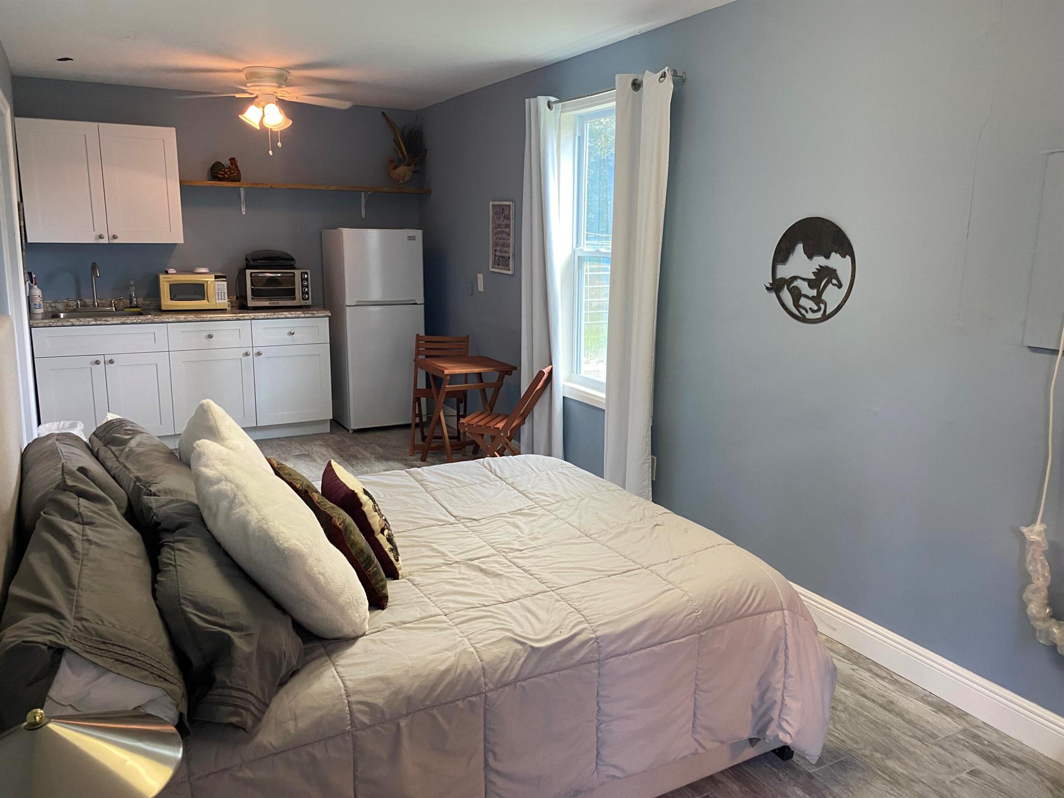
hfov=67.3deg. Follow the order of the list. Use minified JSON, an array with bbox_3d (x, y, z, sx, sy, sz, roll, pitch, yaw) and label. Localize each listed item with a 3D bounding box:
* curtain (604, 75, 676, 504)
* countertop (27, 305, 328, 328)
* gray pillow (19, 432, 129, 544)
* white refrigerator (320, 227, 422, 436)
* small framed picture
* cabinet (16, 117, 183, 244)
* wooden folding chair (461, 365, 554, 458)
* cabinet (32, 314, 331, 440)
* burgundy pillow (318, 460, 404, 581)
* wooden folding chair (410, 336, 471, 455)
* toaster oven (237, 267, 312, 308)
[{"bbox_3d":[0.504,-0.454,3.904,0.110,2.160,0.360,-6,14,-28],"label":"curtain"},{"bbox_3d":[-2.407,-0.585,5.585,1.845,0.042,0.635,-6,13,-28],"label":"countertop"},{"bbox_3d":[-1.232,0.304,2.173,0.200,0.390,0.670,-20,20,-25],"label":"gray pillow"},{"bbox_3d":[-1.223,-0.555,6.210,0.605,1.505,0.600,-6,13,-28],"label":"white refrigerator"},{"bbox_3d":[-0.194,-1.061,5.242,0.022,0.450,0.320,-6,14,-28],"label":"small framed picture"},{"bbox_3d":[-2.892,-1.447,5.406,0.918,0.761,0.320,-5,13,-26],"label":"cabinet"},{"bbox_3d":[-0.123,0.159,4.708,0.470,0.780,0.385,5,13,19],"label":"wooden folding chair"},{"bbox_3d":[-2.438,-0.155,5.740,1.840,0.894,0.620,-5,13,-26],"label":"cabinet"},{"bbox_3d":[-0.489,0.327,2.275,0.120,0.315,0.335,-31,24,-19],"label":"burgundy pillow"},{"bbox_3d":[-0.643,-0.035,5.588,0.385,0.780,0.440,1,12,-2],"label":"wooden folding chair"},{"bbox_3d":[-1.909,-0.819,5.934,0.450,0.290,0.380,-5,13,-27],"label":"toaster oven"}]

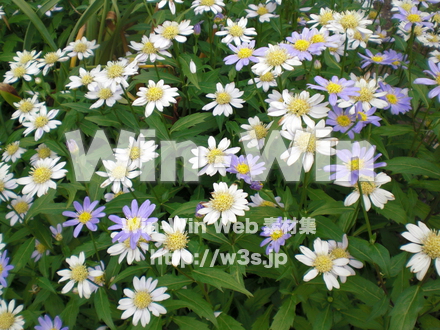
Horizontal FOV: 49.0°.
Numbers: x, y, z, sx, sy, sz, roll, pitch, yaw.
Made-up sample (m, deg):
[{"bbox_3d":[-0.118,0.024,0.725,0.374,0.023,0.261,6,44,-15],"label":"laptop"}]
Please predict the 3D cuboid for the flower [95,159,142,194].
[{"bbox_3d":[-0.092,0.011,0.432,0.039,0.013,0.039,0,51,-12],"label":"flower"}]

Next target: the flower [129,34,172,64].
[{"bbox_3d":[-0.064,-0.107,0.445,0.040,0.013,0.040,0,49,0],"label":"flower"}]

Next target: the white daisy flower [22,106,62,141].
[{"bbox_3d":[-0.166,-0.039,0.450,0.037,0.013,0.037,-17,58,-18],"label":"white daisy flower"}]

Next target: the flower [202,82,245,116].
[{"bbox_3d":[0.004,-0.065,0.480,0.042,0.014,0.042,0,60,0],"label":"flower"}]

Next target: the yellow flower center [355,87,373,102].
[{"bbox_3d":[0.143,-0.070,0.480,0.018,0.010,0.018,0,59,0],"label":"yellow flower center"}]

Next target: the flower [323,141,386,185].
[{"bbox_3d":[0.102,-0.002,0.364,0.044,0.015,0.044,0,48,16],"label":"flower"}]

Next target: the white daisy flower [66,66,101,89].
[{"bbox_3d":[-0.142,-0.091,0.508,0.039,0.012,0.039,-15,49,-13],"label":"white daisy flower"}]

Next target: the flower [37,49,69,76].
[{"bbox_3d":[-0.187,-0.115,0.540,0.036,0.013,0.036,-9,48,0],"label":"flower"}]

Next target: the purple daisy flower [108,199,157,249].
[{"bbox_3d":[-0.071,0.047,0.390,0.039,0.013,0.039,0,65,-10],"label":"purple daisy flower"}]

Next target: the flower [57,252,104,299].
[{"bbox_3d":[-0.109,0.086,0.375,0.037,0.013,0.037,4,52,-5],"label":"flower"}]

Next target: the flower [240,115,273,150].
[{"bbox_3d":[0.037,-0.033,0.506,0.037,0.013,0.037,13,55,-20],"label":"flower"}]

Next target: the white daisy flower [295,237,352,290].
[{"bbox_3d":[0.072,0.069,0.335,0.040,0.014,0.040,3,50,13],"label":"white daisy flower"}]

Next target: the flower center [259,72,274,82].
[{"bbox_3d":[0.046,-0.086,0.475,0.014,0.008,0.014,0,46,6],"label":"flower center"}]

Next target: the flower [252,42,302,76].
[{"bbox_3d":[0.046,-0.085,0.388,0.041,0.012,0.041,0,48,7],"label":"flower"}]

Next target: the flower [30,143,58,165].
[{"bbox_3d":[-0.193,-0.011,0.530,0.031,0.012,0.031,0,61,0],"label":"flower"}]

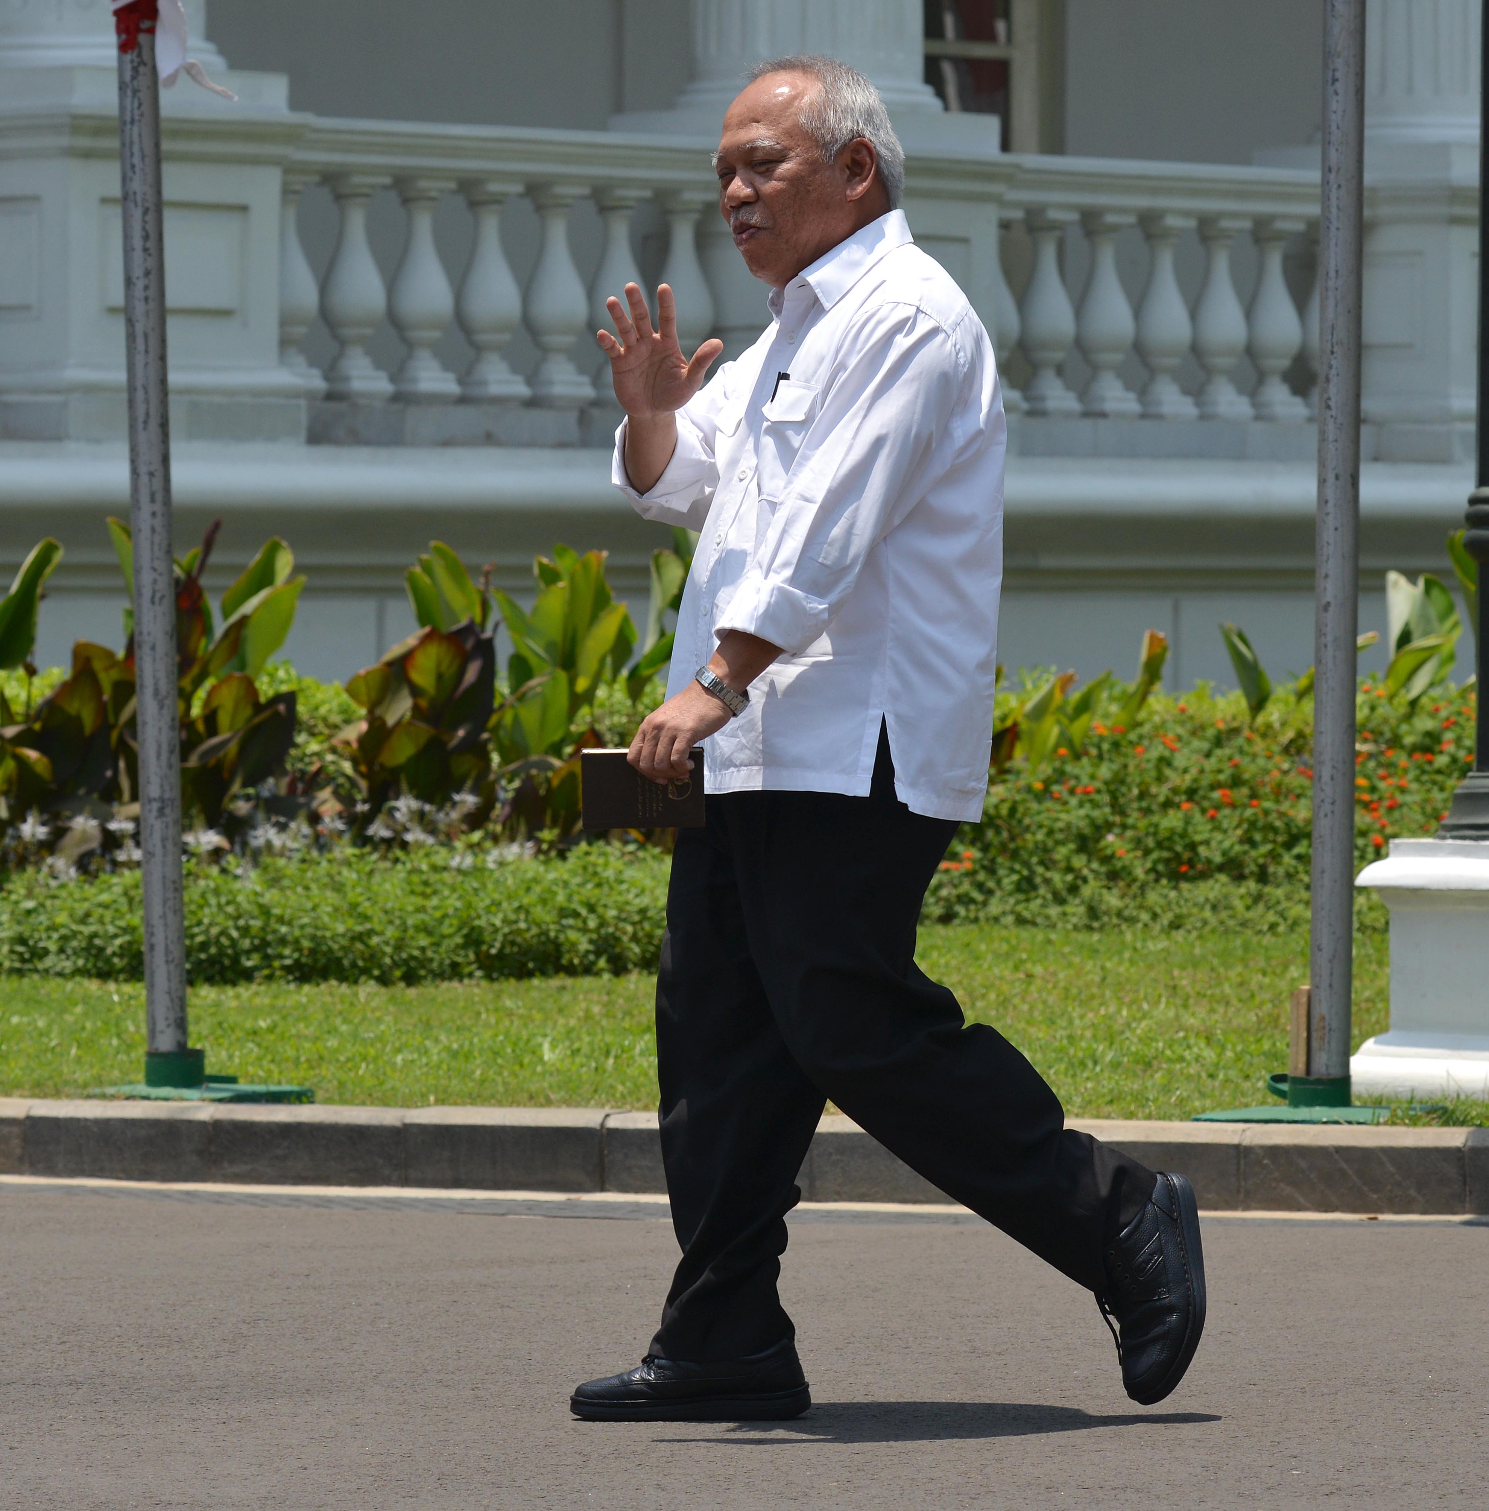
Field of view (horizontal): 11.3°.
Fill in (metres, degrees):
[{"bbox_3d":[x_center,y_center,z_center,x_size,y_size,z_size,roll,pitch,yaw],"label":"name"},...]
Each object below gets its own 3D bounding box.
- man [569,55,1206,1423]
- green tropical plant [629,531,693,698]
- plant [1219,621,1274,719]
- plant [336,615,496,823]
[{"bbox_3d":[0.171,-0.022,9.050,0.740,1.630,0.540,-1,2,-20],"label":"man"},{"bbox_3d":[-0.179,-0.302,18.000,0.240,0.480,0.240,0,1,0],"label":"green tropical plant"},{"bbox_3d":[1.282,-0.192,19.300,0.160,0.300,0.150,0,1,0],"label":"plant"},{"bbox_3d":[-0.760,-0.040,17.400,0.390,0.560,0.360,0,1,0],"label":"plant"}]

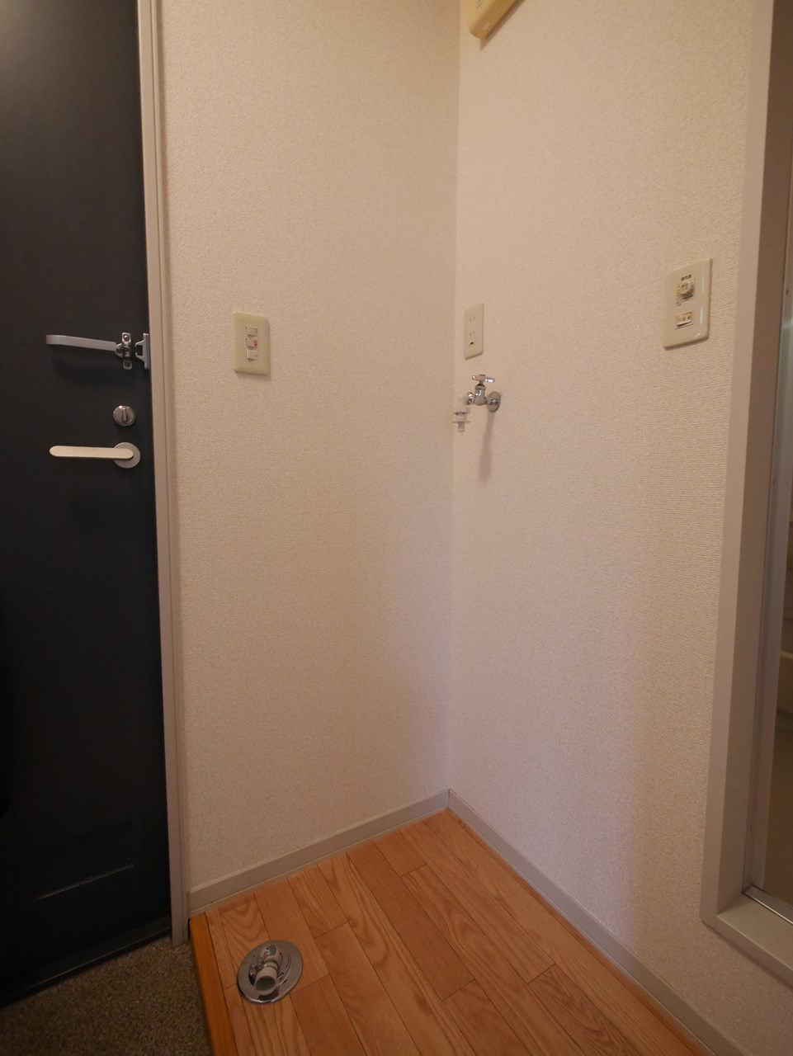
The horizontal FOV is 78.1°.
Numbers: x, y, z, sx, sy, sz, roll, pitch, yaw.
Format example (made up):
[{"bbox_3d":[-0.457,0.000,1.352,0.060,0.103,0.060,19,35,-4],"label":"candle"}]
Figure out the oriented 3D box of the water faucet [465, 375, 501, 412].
[{"bbox_3d":[0.196,-0.312,1.131,0.087,0.084,0.052,-3,6,-31],"label":"water faucet"}]

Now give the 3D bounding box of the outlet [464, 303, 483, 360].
[{"bbox_3d":[0.188,-0.484,1.206,0.009,0.120,0.070,-3,6,-31],"label":"outlet"}]

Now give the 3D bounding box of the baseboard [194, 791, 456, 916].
[{"bbox_3d":[-0.140,0.770,1.194,0.685,0.057,0.010,-3,6,-31],"label":"baseboard"}]

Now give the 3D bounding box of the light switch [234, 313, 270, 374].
[{"bbox_3d":[-0.294,-0.376,1.002,0.070,0.120,0.010,-3,6,-31],"label":"light switch"}]

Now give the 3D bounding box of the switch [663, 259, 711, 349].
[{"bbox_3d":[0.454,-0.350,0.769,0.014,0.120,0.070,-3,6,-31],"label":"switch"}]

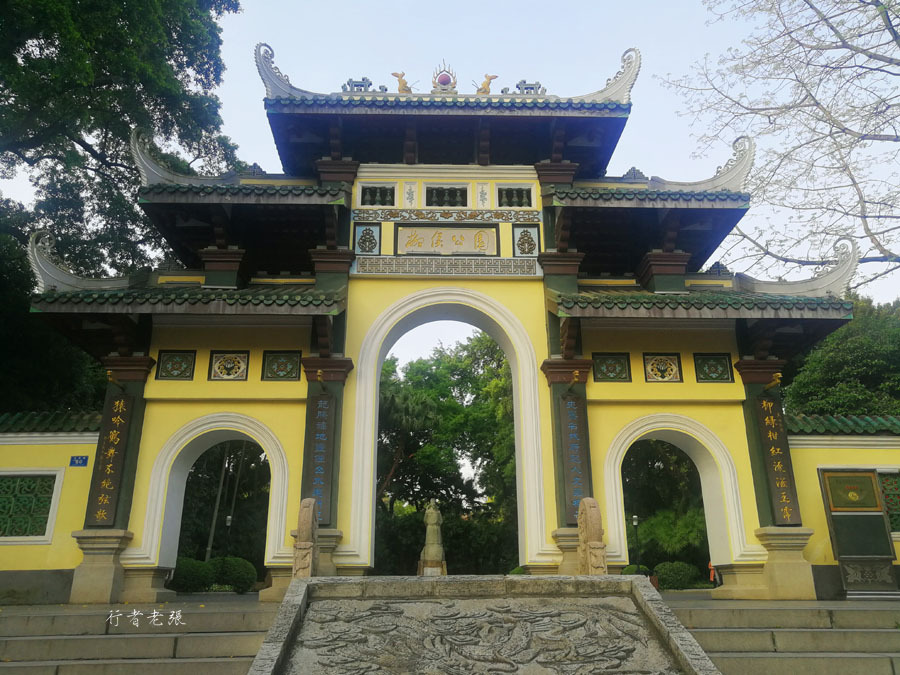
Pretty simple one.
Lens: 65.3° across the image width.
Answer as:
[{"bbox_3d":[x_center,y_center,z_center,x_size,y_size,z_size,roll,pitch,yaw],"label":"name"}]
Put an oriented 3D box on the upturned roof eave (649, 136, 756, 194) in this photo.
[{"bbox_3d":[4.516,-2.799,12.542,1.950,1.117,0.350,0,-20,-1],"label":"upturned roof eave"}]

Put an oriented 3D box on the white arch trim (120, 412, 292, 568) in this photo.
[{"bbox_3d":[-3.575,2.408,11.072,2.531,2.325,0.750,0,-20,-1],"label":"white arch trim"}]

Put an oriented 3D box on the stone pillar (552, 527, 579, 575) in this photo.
[{"bbox_3d":[2.022,3.607,11.139,0.823,1.069,0.780,0,-20,-2],"label":"stone pillar"}]

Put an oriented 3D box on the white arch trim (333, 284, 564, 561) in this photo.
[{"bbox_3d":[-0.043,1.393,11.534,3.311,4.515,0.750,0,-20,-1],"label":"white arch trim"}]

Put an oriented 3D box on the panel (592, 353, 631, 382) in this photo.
[{"bbox_3d":[2.847,0.536,12.386,0.665,0.535,0.100,0,-20,-2],"label":"panel"}]

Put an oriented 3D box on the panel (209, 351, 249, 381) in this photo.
[{"bbox_3d":[-3.833,0.494,12.201,0.687,0.545,0.100,0,-20,-2],"label":"panel"}]

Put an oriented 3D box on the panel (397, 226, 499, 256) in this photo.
[{"bbox_3d":[-0.054,-1.783,13.124,1.886,0.595,0.100,0,-20,-2],"label":"panel"}]

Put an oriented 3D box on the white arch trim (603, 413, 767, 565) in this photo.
[{"bbox_3d":[3.224,2.160,10.176,2.469,2.165,0.150,0,-19,-2],"label":"white arch trim"}]

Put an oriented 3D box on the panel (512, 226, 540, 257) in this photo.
[{"bbox_3d":[1.254,-1.573,11.418,0.444,0.582,0.070,0,-19,-2],"label":"panel"}]

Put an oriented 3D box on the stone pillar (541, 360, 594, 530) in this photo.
[{"bbox_3d":[2.011,1.816,11.767,0.842,2.763,0.750,0,-20,-2],"label":"stone pillar"}]

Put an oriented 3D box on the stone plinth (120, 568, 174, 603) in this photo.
[{"bbox_3d":[-4.285,3.501,9.930,0.610,0.449,0.840,0,-19,-2],"label":"stone plinth"}]

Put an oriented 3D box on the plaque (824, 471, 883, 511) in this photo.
[{"bbox_3d":[6.145,2.365,10.725,0.777,0.578,0.060,0,-20,-1],"label":"plaque"}]

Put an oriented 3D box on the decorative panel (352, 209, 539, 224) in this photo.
[{"bbox_3d":[-0.040,-1.980,11.498,3.142,0.226,0.080,0,-19,-2],"label":"decorative panel"}]

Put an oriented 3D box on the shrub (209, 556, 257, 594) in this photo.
[{"bbox_3d":[-3.646,3.995,11.793,0.808,0.603,0.808,0,-20,-1],"label":"shrub"}]

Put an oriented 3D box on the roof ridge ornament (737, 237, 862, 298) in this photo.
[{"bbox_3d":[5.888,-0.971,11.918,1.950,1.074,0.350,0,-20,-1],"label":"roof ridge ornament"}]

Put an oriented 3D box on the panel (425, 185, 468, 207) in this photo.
[{"bbox_3d":[-0.057,-2.518,12.621,0.765,0.451,0.120,0,-20,-1],"label":"panel"}]

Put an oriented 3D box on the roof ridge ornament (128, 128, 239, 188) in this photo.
[{"bbox_3d":[-4.621,-3.115,12.176,1.897,1.169,0.200,0,-19,-2],"label":"roof ridge ornament"}]

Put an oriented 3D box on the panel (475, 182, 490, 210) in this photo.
[{"bbox_3d":[0.590,-2.523,12.614,0.267,0.508,0.070,0,-20,-1],"label":"panel"}]

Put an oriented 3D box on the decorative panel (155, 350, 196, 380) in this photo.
[{"bbox_3d":[-4.746,0.491,12.175,0.659,0.540,0.100,0,-20,-2],"label":"decorative panel"}]

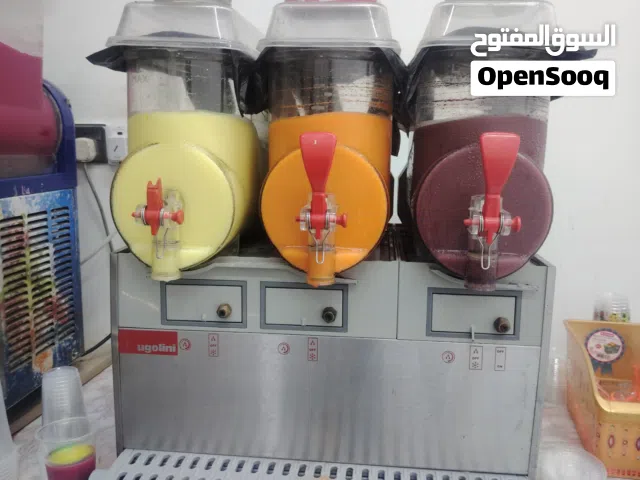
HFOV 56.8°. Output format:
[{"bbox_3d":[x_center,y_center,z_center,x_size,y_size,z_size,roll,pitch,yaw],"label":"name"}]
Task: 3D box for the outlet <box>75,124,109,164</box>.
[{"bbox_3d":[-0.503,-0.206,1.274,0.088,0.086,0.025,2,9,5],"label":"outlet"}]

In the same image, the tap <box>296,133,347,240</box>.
[{"bbox_3d":[0.002,-0.062,0.690,0.056,0.120,0.045,2,9,5],"label":"tap"}]

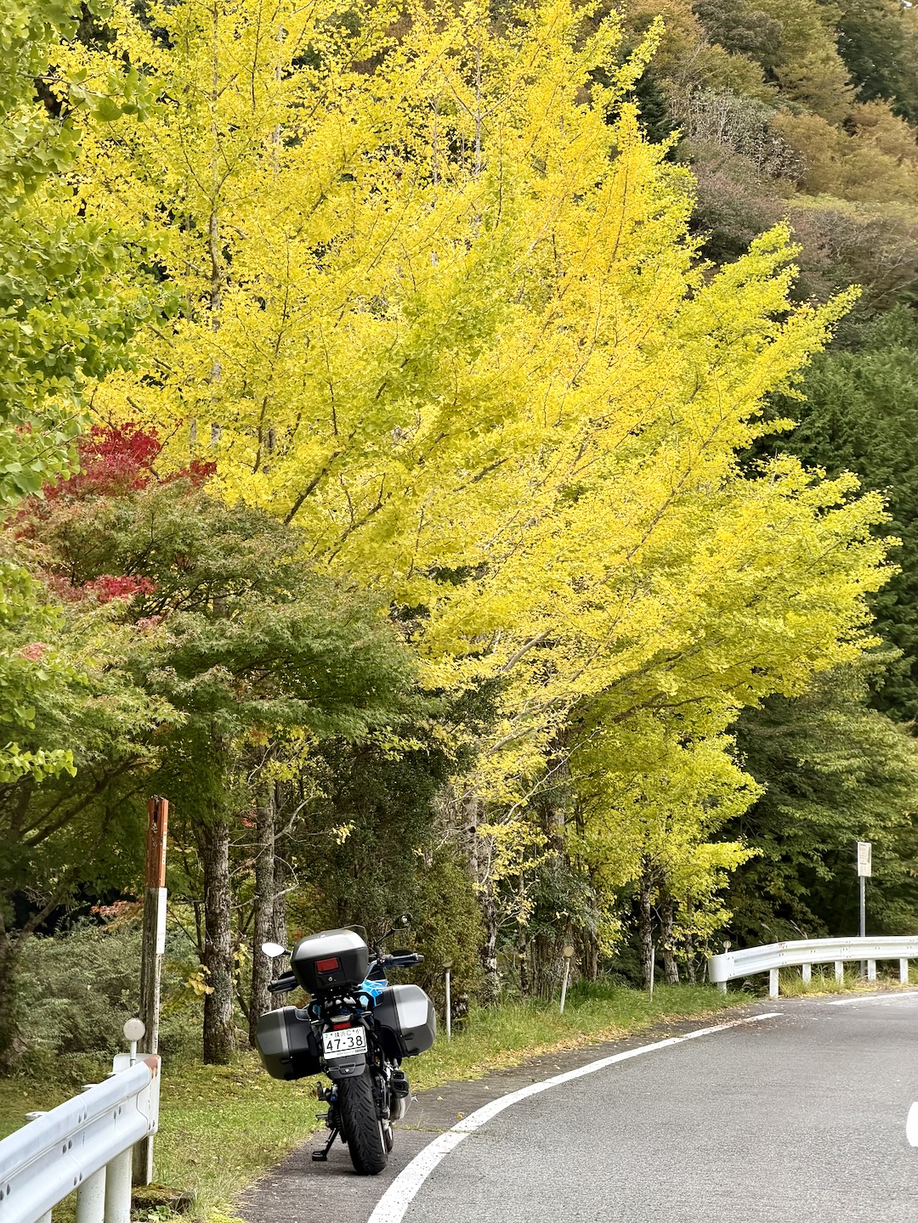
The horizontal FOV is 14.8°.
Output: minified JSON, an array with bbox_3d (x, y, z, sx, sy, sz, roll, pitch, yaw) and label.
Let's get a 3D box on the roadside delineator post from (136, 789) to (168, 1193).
[{"bbox_3d":[-1.526,1.898,17.500,0.078,1.951,0.078,1,-4,13],"label":"roadside delineator post"}]

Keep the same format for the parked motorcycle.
[{"bbox_3d":[-0.577,2.480,20.290,0.980,1.390,2.180,-10,-5,1],"label":"parked motorcycle"}]

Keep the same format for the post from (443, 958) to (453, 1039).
[{"bbox_3d":[-0.091,3.493,31.500,0.095,0.807,0.050,-1,-4,0],"label":"post"}]

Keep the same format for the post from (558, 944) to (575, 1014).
[{"bbox_3d":[1.113,3.917,37.000,0.105,0.843,0.050,6,-4,0],"label":"post"}]

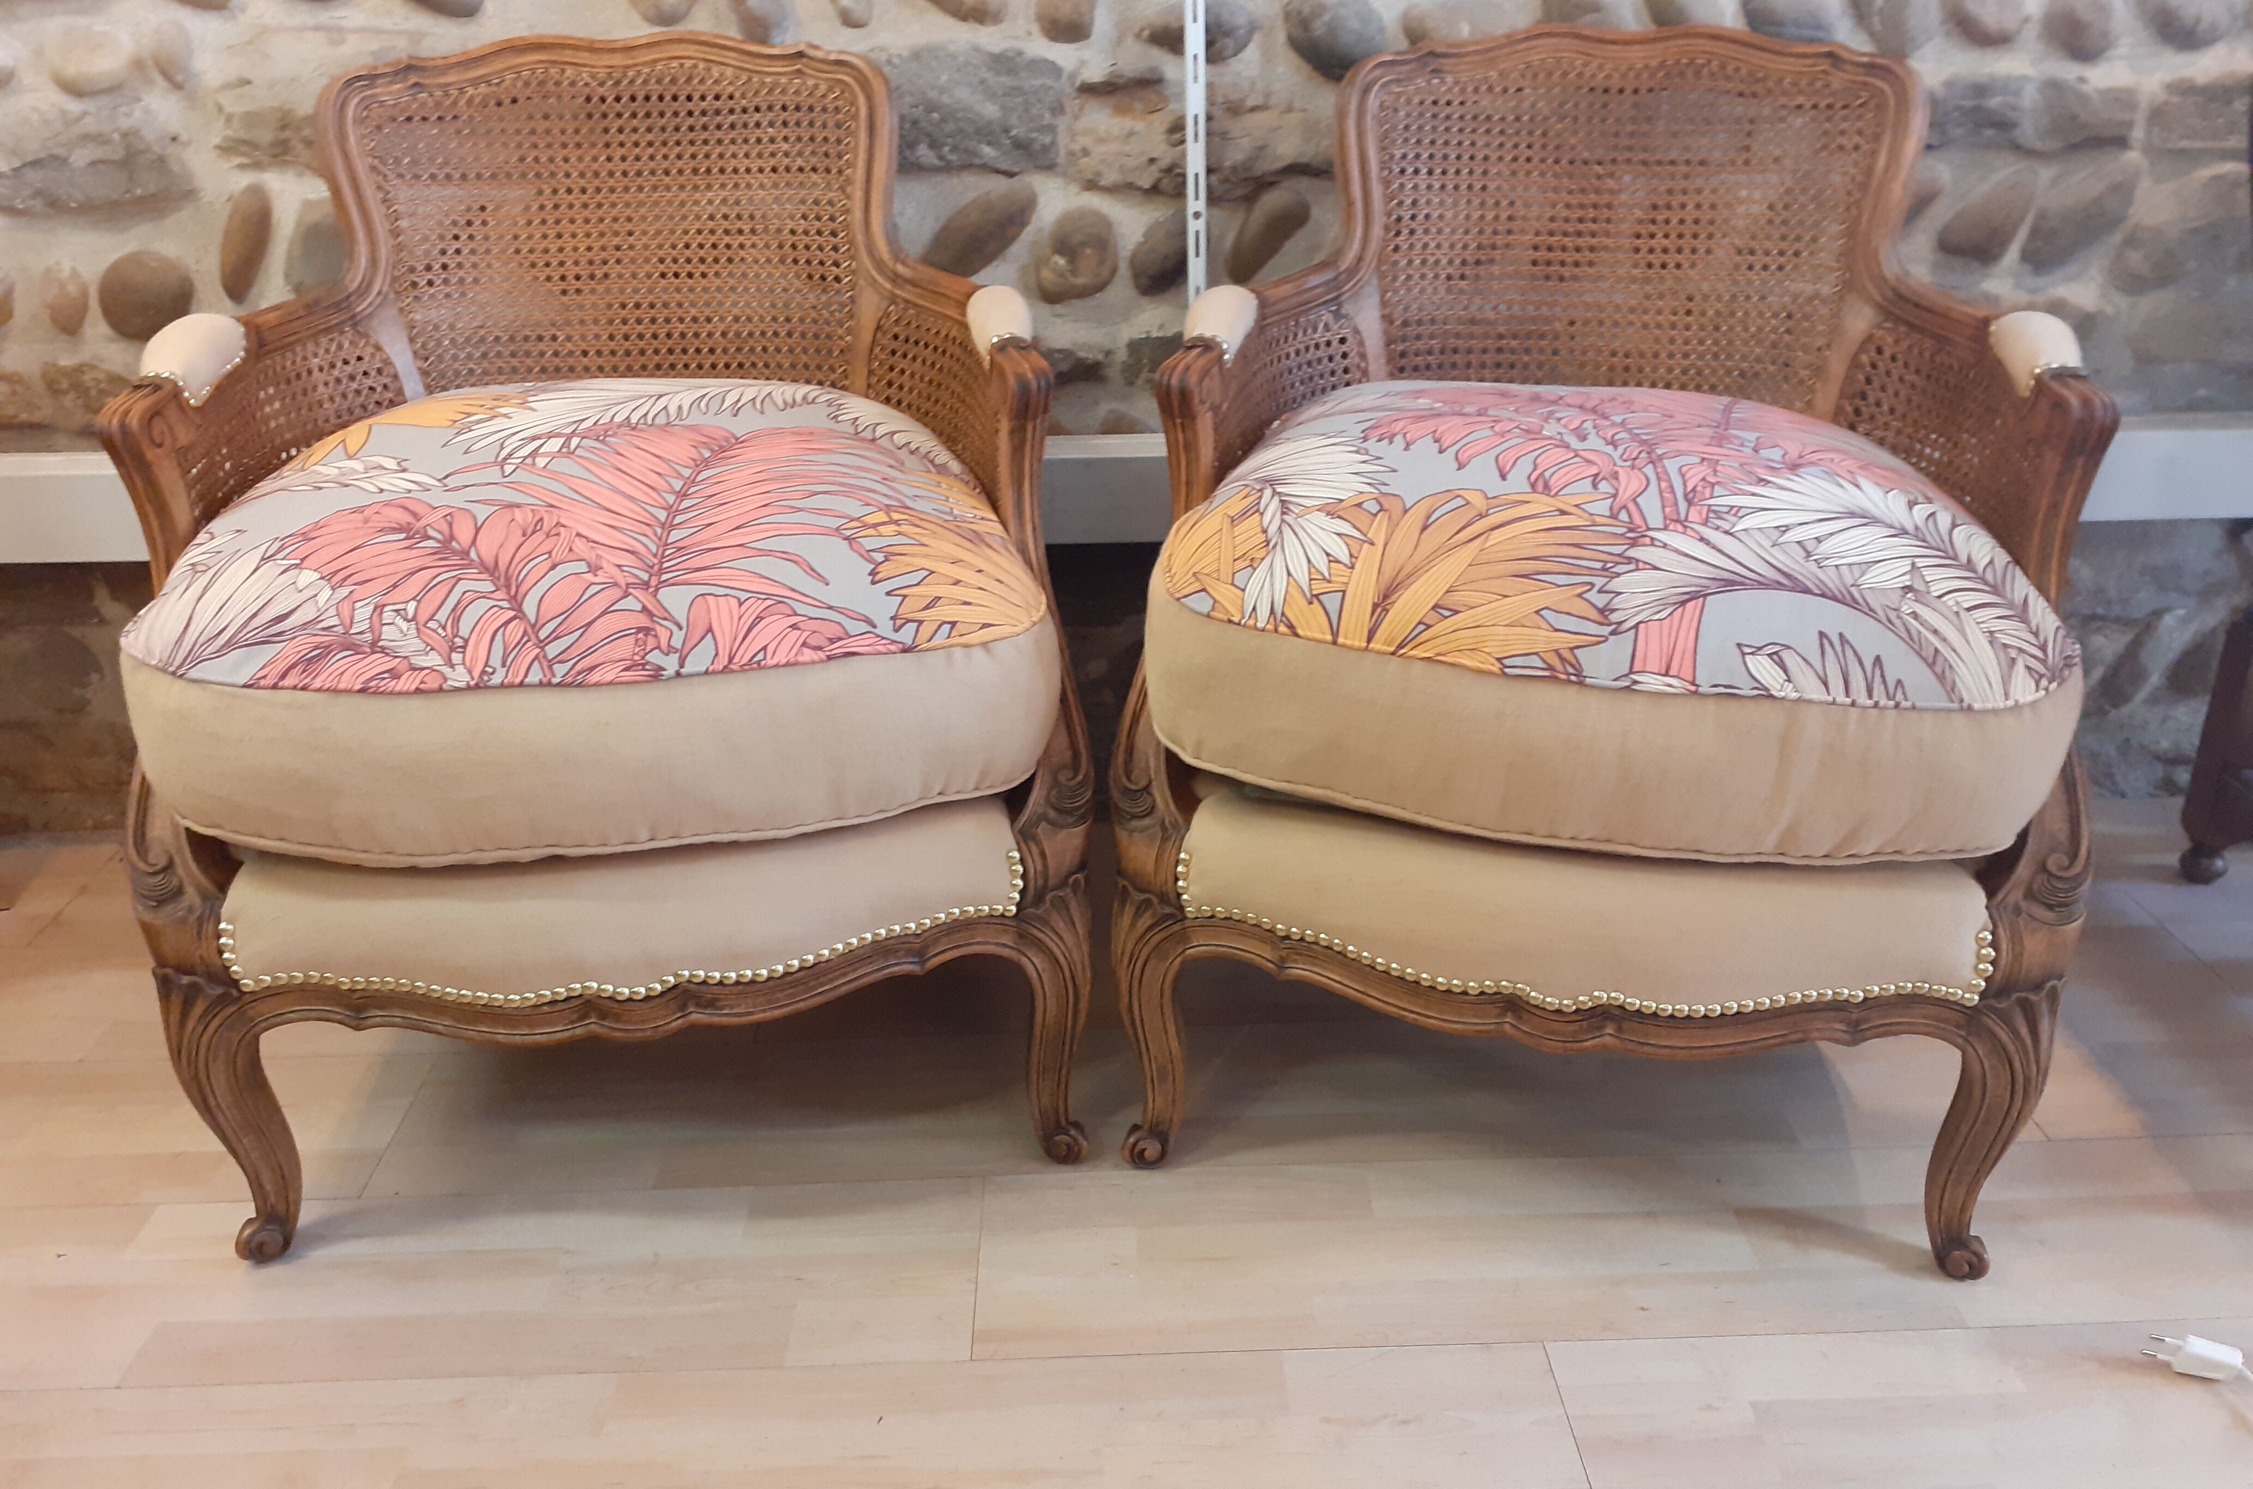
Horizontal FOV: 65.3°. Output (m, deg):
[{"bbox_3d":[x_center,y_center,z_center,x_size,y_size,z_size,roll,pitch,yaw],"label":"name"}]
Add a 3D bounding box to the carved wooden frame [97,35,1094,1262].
[{"bbox_3d":[-0.415,-0.141,1.498,0.692,0.832,0.714,-5,26,-9],"label":"carved wooden frame"}]

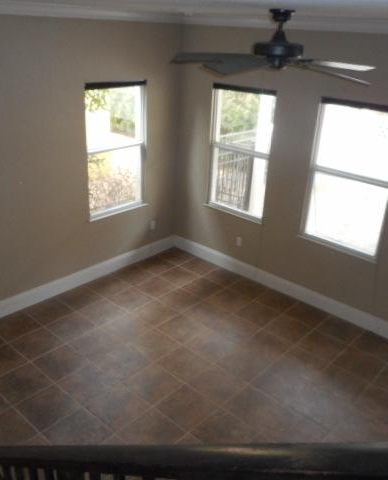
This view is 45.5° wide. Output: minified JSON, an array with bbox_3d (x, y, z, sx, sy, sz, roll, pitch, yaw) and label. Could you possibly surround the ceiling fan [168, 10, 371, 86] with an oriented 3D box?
[{"bbox_3d":[0.527,-1.233,2.871,1.310,0.345,1.280,3,24,0],"label":"ceiling fan"}]

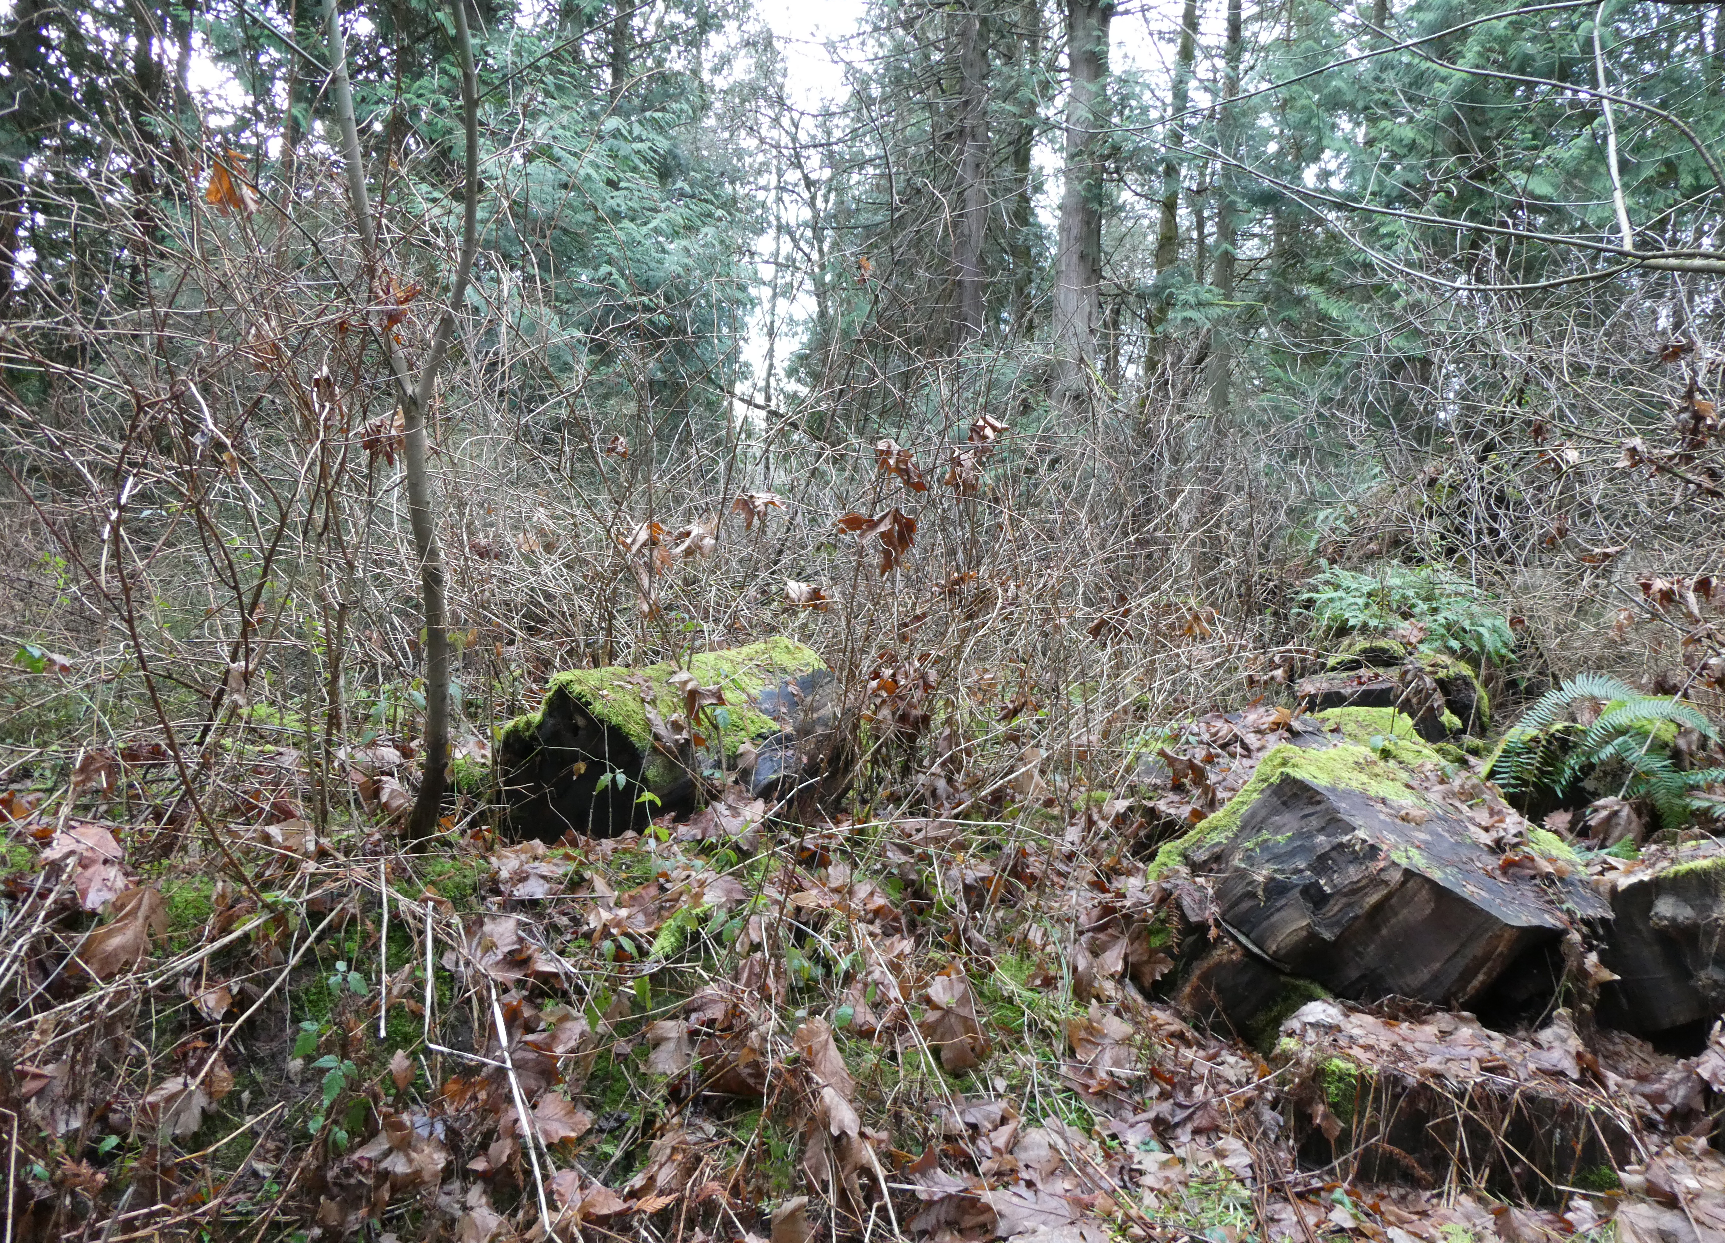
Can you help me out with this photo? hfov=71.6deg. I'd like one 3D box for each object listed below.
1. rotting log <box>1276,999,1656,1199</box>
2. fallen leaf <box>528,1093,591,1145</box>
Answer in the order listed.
[{"bbox_3d":[1.374,1.095,2.780,0.770,0.280,0.400,1,5,13],"label":"rotting log"},{"bbox_3d":[-0.621,1.020,2.450,0.130,0.110,0.050,-1,-40,-11],"label":"fallen leaf"}]

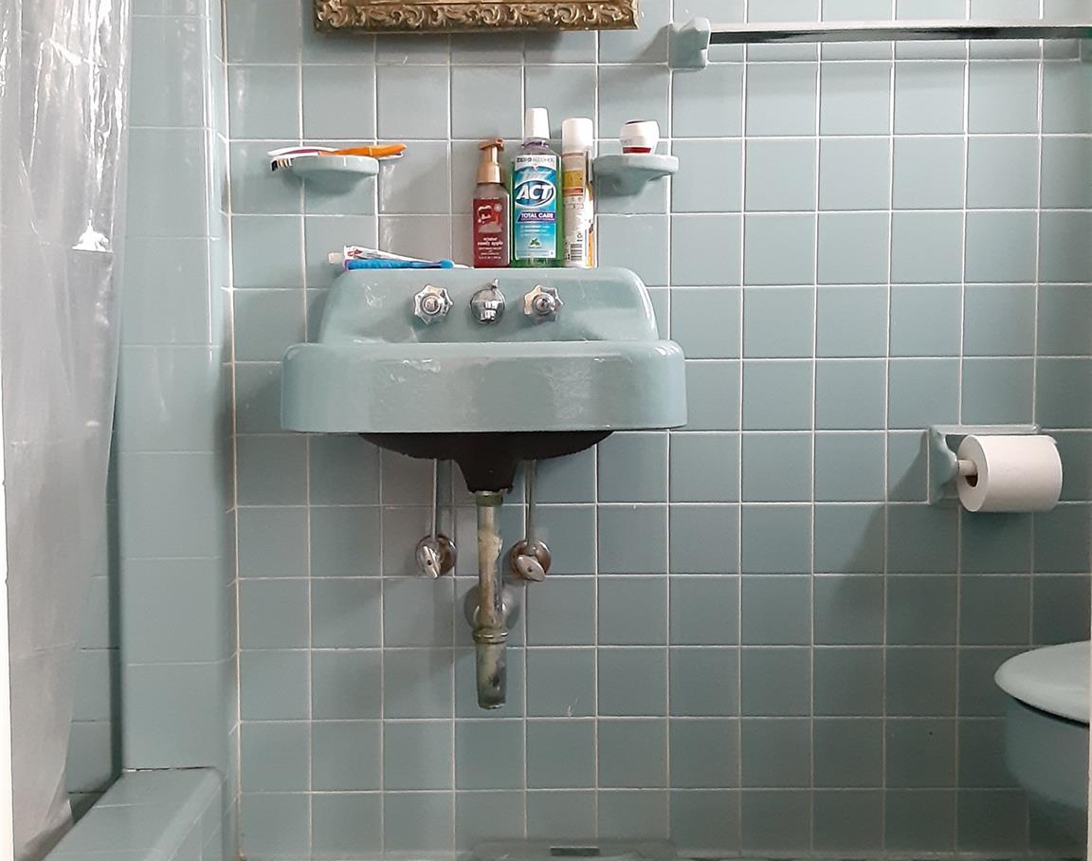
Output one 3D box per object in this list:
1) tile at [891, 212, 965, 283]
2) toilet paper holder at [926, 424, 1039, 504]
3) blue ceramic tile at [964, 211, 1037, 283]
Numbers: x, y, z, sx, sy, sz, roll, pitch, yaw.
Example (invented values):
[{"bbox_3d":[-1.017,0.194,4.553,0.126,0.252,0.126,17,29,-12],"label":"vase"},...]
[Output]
[{"bbox_3d":[0.571,-0.276,1.708,0.108,0.108,0.010,0,3,0],"label":"tile"},{"bbox_3d":[0.664,0.056,1.677,0.166,0.121,0.085,0,3,0],"label":"toilet paper holder"},{"bbox_3d":[0.678,-0.274,1.694,0.108,0.108,0.009,0,3,1],"label":"blue ceramic tile"}]

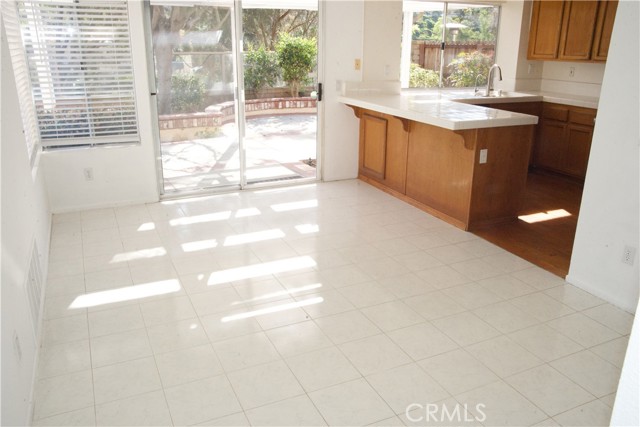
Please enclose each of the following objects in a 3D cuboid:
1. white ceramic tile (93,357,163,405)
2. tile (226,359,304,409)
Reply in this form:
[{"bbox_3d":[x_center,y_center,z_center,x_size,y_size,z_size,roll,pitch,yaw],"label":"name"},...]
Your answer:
[{"bbox_3d":[-0.941,0.809,2.505,0.300,0.010,0.300,-8,20,-23],"label":"white ceramic tile"},{"bbox_3d":[-0.266,0.829,2.518,0.302,0.010,0.302,-8,20,-23],"label":"tile"}]

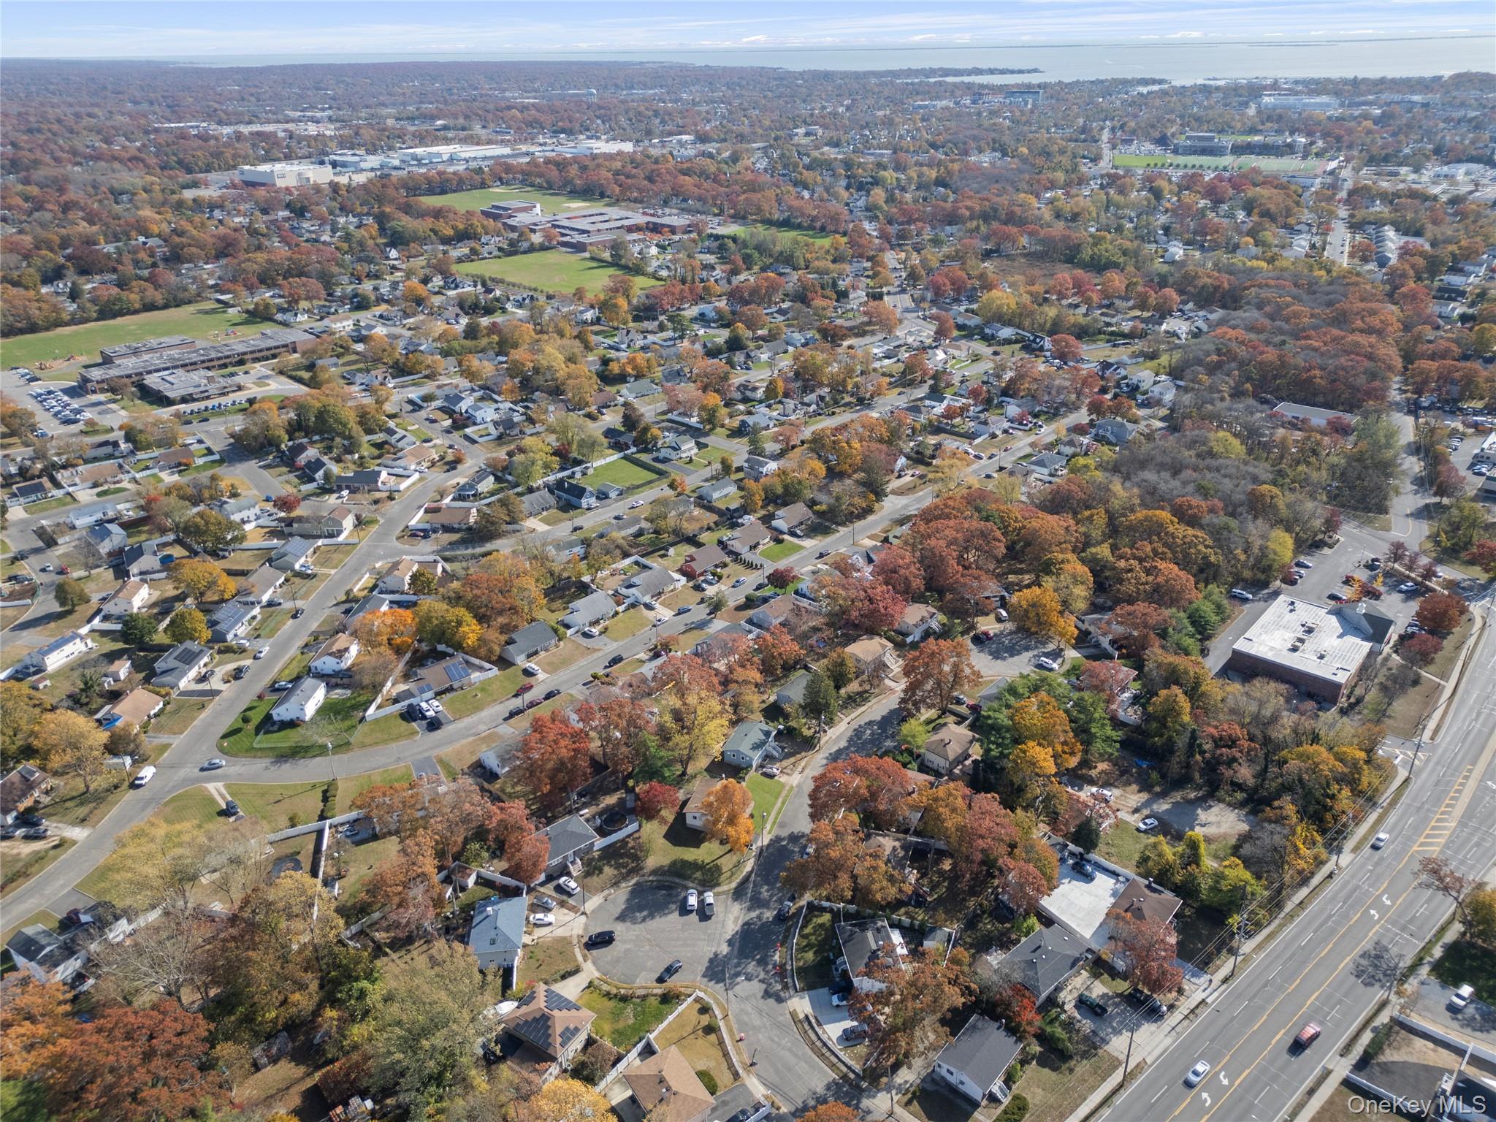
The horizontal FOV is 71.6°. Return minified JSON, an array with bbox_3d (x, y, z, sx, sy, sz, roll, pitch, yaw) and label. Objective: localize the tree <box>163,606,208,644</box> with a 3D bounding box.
[{"bbox_3d":[-153.270,18.080,283.760,11.200,10.800,11.200,-1,26,0],"label":"tree"}]

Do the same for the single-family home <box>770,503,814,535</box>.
[{"bbox_3d":[14.398,-15.077,349.370,9.800,4.900,13.700,23,35,38],"label":"single-family home"}]

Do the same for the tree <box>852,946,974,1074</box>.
[{"bbox_3d":[26.350,72.760,167.160,19.300,16.340,20.290,-1,27,0],"label":"tree"}]

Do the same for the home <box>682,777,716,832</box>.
[{"bbox_3d":[-7.258,50.410,218.458,8.700,5.000,12.300,8,28,16],"label":"home"}]

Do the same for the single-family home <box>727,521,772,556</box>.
[{"bbox_3d":[0.090,-7.680,341.010,8.410,4.950,14.050,23,35,39],"label":"single-family home"}]

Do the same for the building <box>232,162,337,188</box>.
[{"bbox_3d":[-572.150,-477.990,1283.100,99.540,16.340,68.640,21,34,37],"label":"building"}]

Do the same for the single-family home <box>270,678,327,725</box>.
[{"bbox_3d":[-110.750,34.030,256.130,8.200,5.800,11.700,1,26,3],"label":"single-family home"}]

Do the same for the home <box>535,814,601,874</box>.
[{"bbox_3d":[-36.986,56.113,207.540,12.000,5.200,9.000,-20,32,-33],"label":"home"}]

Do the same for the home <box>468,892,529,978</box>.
[{"bbox_3d":[-45.620,67.660,190.760,8.710,6.240,12.430,-2,27,-2],"label":"home"}]

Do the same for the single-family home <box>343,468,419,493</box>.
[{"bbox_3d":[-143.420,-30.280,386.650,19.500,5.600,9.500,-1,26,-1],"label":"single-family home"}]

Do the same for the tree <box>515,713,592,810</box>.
[{"bbox_3d":[-40.620,42.920,220.930,15.500,19.500,15.500,-1,26,0],"label":"tree"}]

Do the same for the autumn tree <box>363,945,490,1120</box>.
[{"bbox_3d":[-48.226,71.670,157.794,19.000,22.000,19.000,-1,26,0],"label":"autumn tree"}]

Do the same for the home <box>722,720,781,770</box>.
[{"bbox_3d":[0.570,41.920,238.130,8.400,5.000,11.900,11,29,22],"label":"home"}]

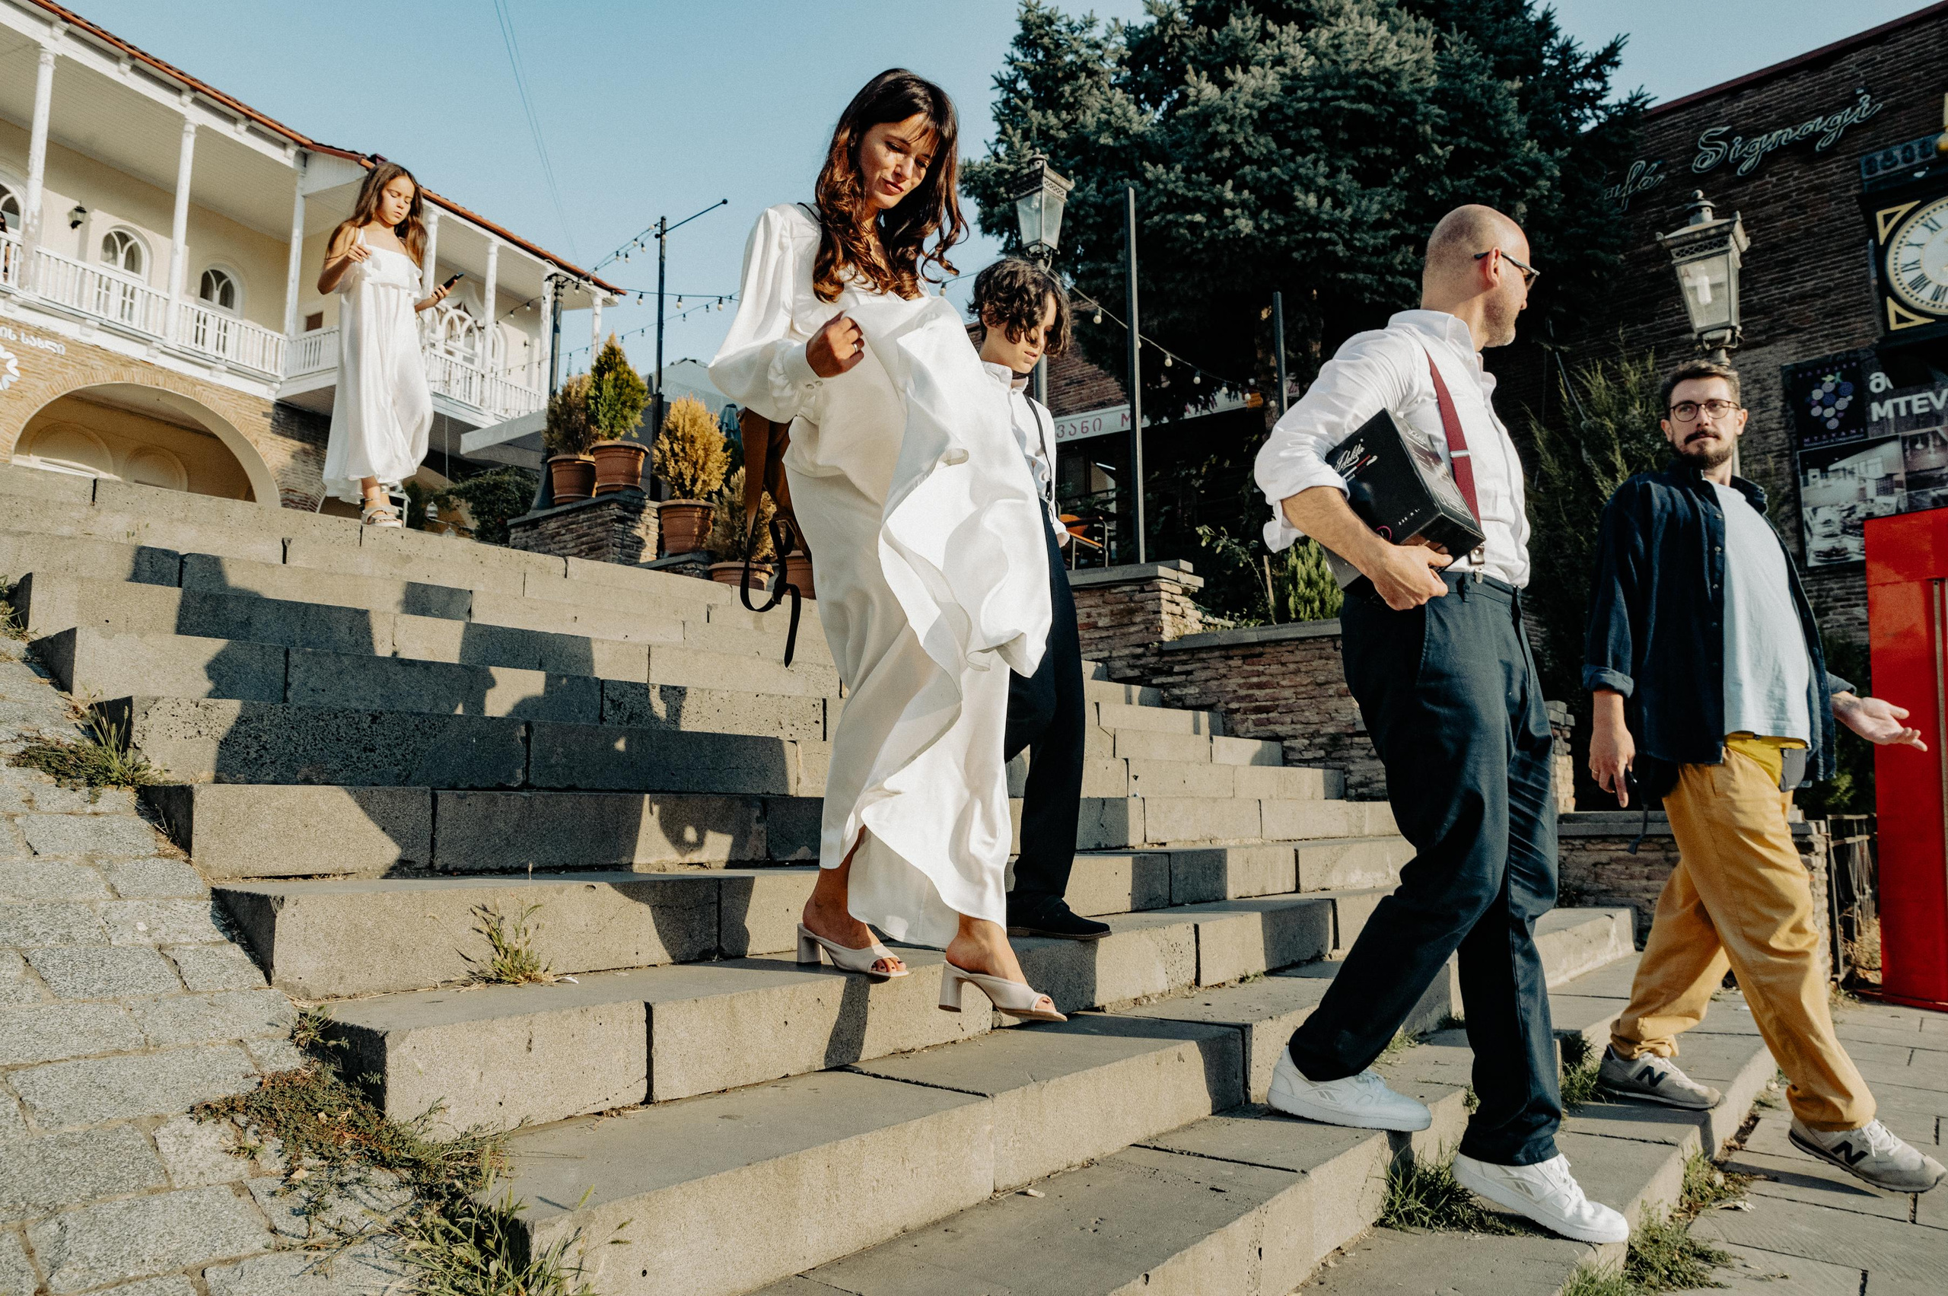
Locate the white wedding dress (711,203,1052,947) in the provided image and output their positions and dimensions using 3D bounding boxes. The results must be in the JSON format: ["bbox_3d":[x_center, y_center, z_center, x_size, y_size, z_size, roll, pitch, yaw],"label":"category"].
[{"bbox_3d":[-0.118,-0.165,2.156,0.456,1.246,0.517,7,-11,-44],"label":"white wedding dress"}]

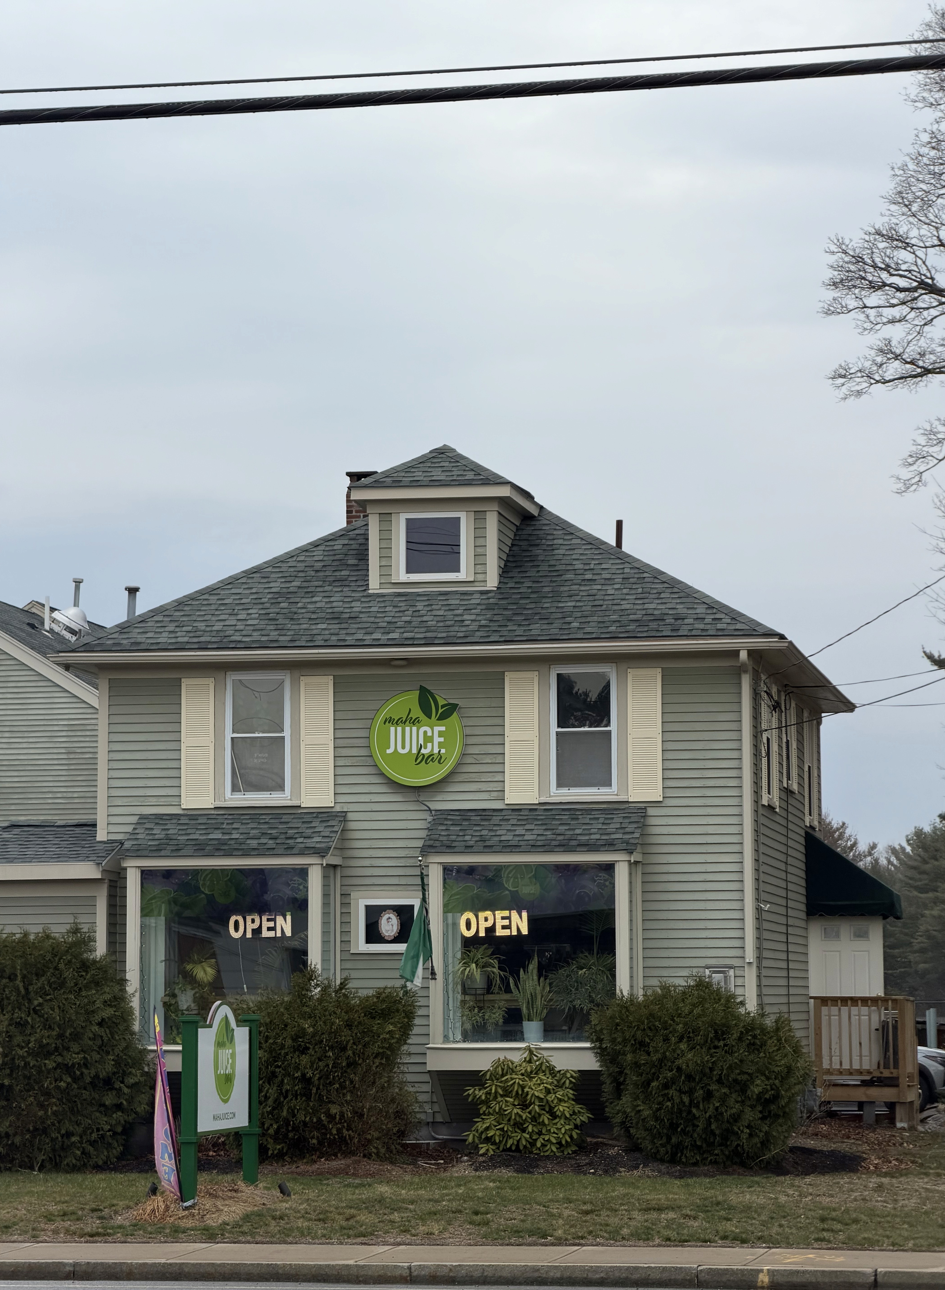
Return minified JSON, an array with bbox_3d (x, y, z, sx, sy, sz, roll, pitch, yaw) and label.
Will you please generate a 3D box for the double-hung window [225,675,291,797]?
[{"bbox_3d":[-2.405,1.024,42.079,0.739,1.430,0.100,-1,-5,9],"label":"double-hung window"}]

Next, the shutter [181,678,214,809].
[{"bbox_3d":[-3.046,1.080,41.224,0.382,1.448,0.045,-1,-6,10],"label":"shutter"}]

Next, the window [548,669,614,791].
[{"bbox_3d":[1.205,0.920,40.526,0.723,1.395,0.100,-1,-6,10],"label":"window"}]

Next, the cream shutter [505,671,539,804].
[{"bbox_3d":[0.552,1.034,41.532,0.376,1.474,0.040,-1,-5,9],"label":"cream shutter"}]

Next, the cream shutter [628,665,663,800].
[{"bbox_3d":[1.915,0.999,41.306,0.379,1.478,0.040,-1,-5,9],"label":"cream shutter"}]

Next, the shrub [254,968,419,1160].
[{"bbox_3d":[-1.592,4.526,40.201,2.075,2.053,1.700,-1,-5,9],"label":"shrub"}]

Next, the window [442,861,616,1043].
[{"bbox_3d":[0.597,3.258,39.465,1.865,1.914,0.110,-1,-6,10],"label":"window"}]

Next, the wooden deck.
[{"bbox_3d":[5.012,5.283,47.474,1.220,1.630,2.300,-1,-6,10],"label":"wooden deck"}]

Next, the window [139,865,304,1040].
[{"bbox_3d":[-2.672,3.328,40.045,1.870,1.889,0.110,-1,-6,10],"label":"window"}]

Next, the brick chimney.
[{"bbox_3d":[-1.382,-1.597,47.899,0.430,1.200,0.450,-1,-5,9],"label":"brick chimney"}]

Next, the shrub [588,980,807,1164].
[{"bbox_3d":[2.409,4.522,39.601,2.386,2.001,2.100,-1,-5,9],"label":"shrub"}]

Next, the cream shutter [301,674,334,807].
[{"bbox_3d":[-1.742,1.087,41.911,0.377,1.472,0.040,-1,-5,9],"label":"cream shutter"}]

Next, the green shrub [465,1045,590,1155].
[{"bbox_3d":[0.579,4.728,38.730,1.337,1.144,1.160,-1,-6,10],"label":"green shrub"}]

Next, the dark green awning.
[{"bbox_3d":[4.871,2.946,47.404,1.110,1.130,1.470,-1,-6,10],"label":"dark green awning"}]

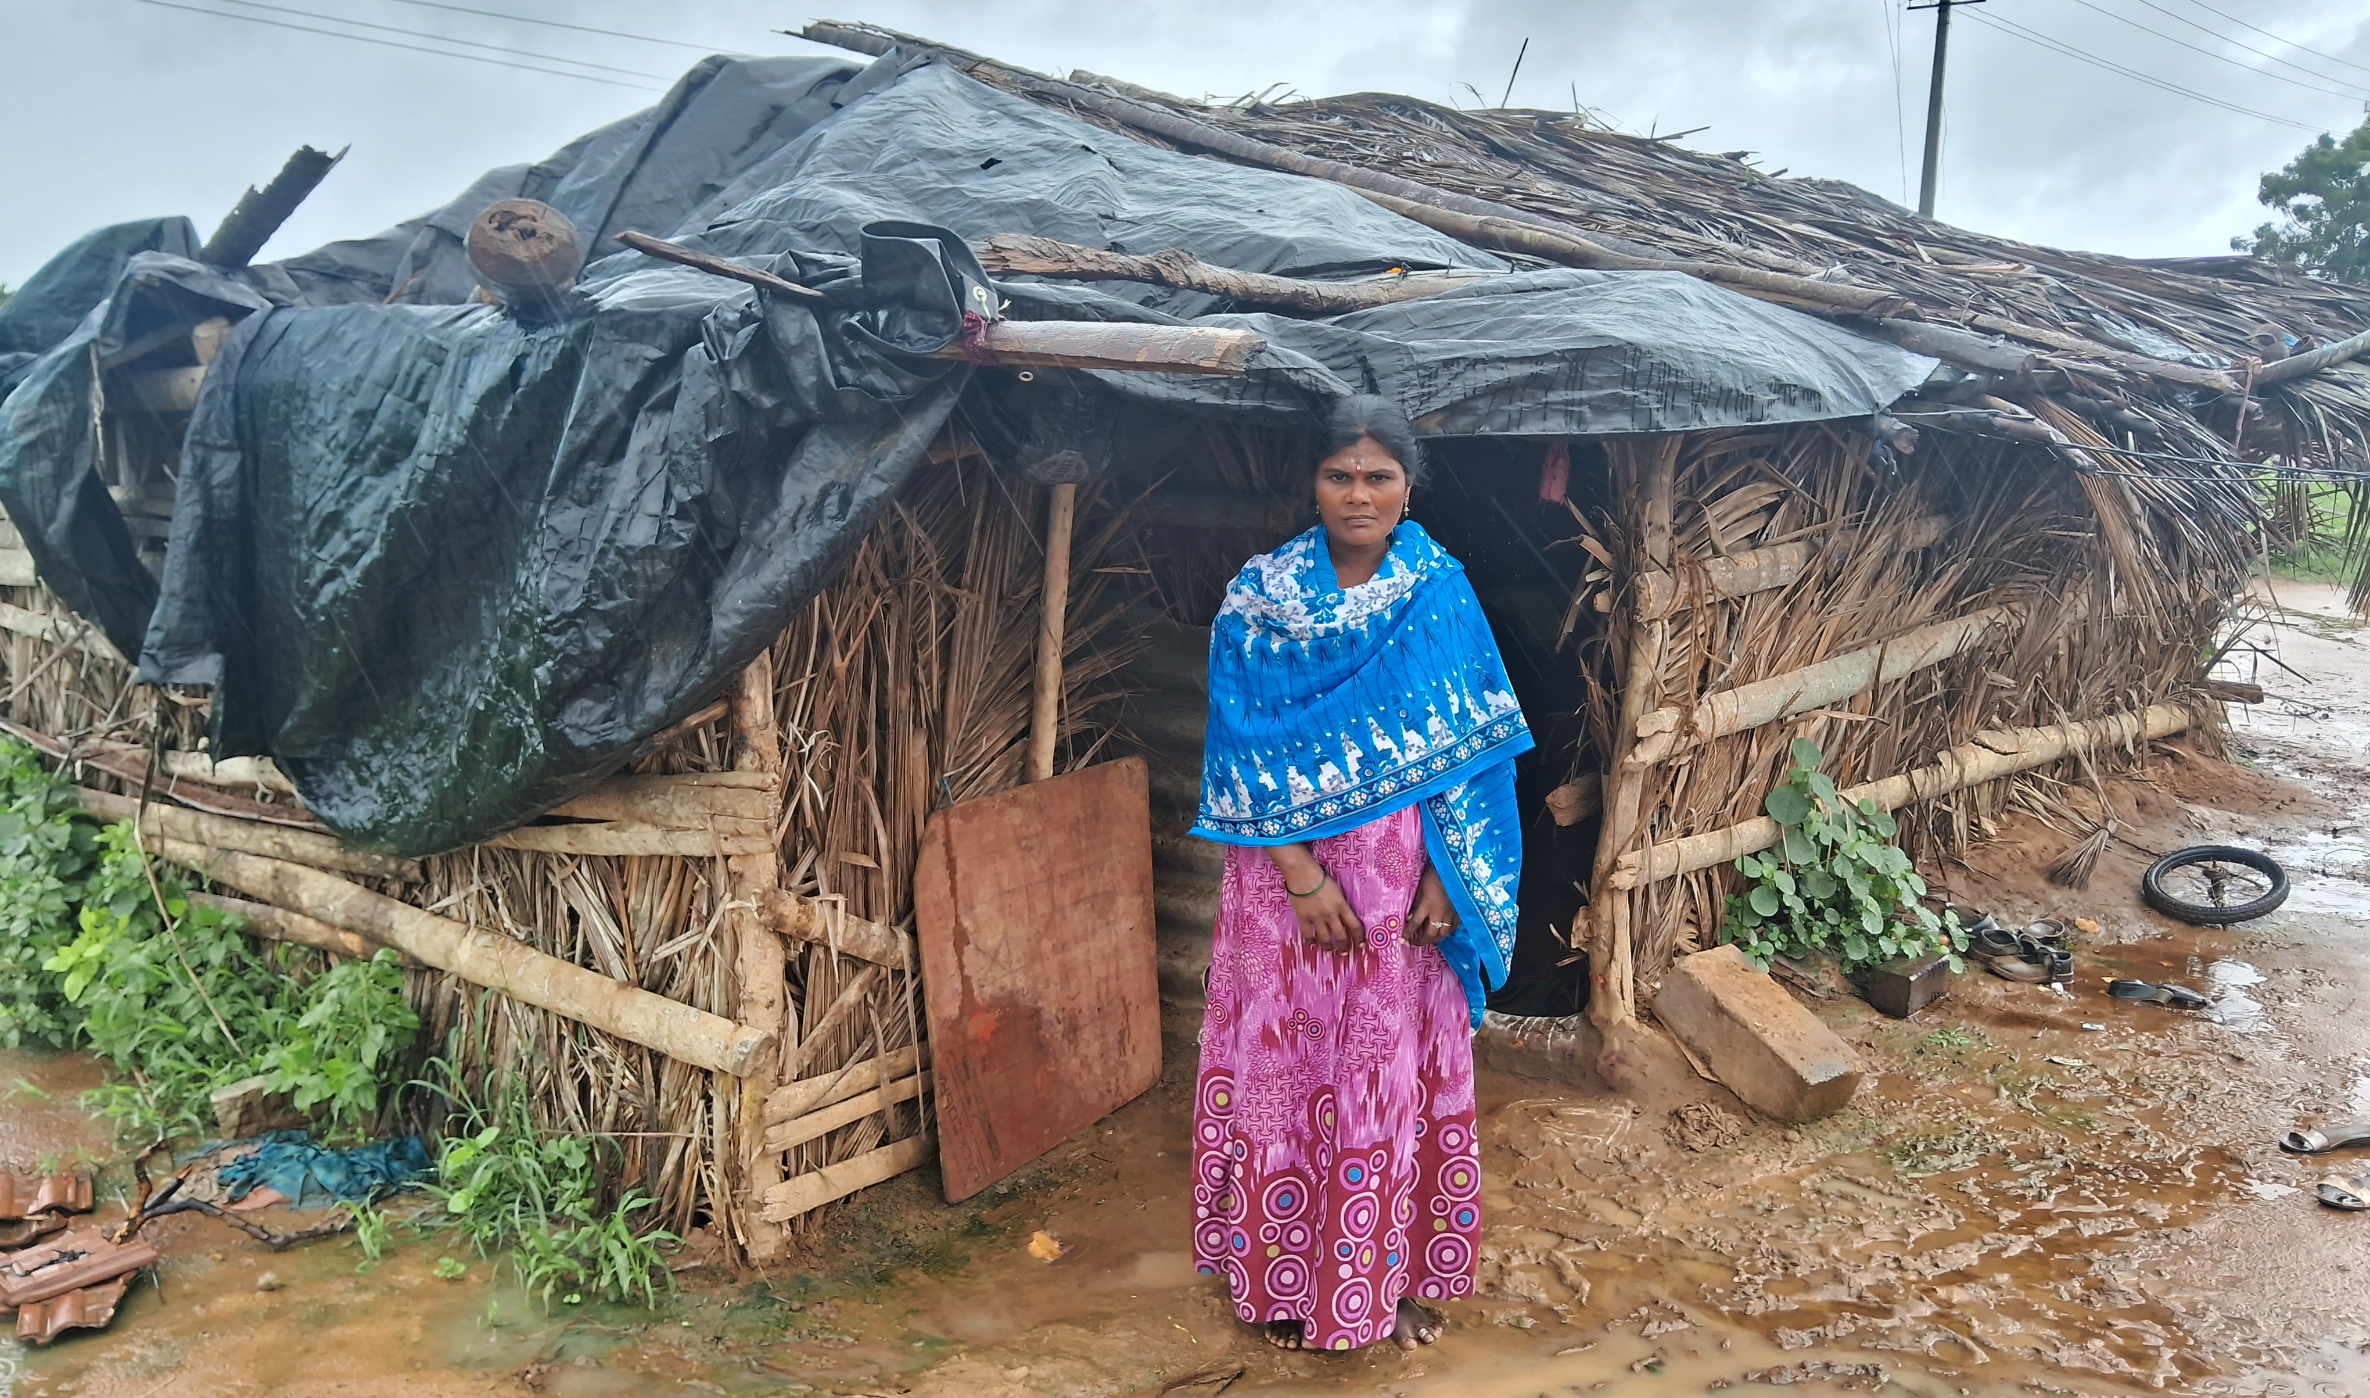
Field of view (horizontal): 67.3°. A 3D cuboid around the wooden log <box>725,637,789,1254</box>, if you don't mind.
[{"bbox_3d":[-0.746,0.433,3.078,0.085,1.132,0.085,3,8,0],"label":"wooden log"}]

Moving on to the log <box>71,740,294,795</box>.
[{"bbox_3d":[-2.404,0.164,4.325,1.279,0.080,0.080,4,9,36],"label":"log"}]

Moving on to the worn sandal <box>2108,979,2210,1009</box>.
[{"bbox_3d":[2.560,0.786,4.683,0.237,0.060,0.090,6,10,30],"label":"worn sandal"}]

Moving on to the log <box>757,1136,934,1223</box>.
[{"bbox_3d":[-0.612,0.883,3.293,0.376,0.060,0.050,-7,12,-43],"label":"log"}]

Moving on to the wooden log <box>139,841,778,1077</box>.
[{"bbox_3d":[-1.680,0.480,3.790,2.367,0.090,0.090,8,11,37],"label":"wooden log"}]

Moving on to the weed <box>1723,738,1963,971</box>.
[{"bbox_3d":[1.748,0.408,4.700,0.580,0.580,0.460,3,9,17],"label":"weed"}]

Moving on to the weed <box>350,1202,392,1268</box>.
[{"bbox_3d":[-1.422,0.940,3.105,0.075,0.105,0.070,1,9,0],"label":"weed"}]

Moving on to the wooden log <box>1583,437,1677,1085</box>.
[{"bbox_3d":[1.029,0.138,4.059,0.120,1.480,0.110,2,8,0],"label":"wooden log"}]

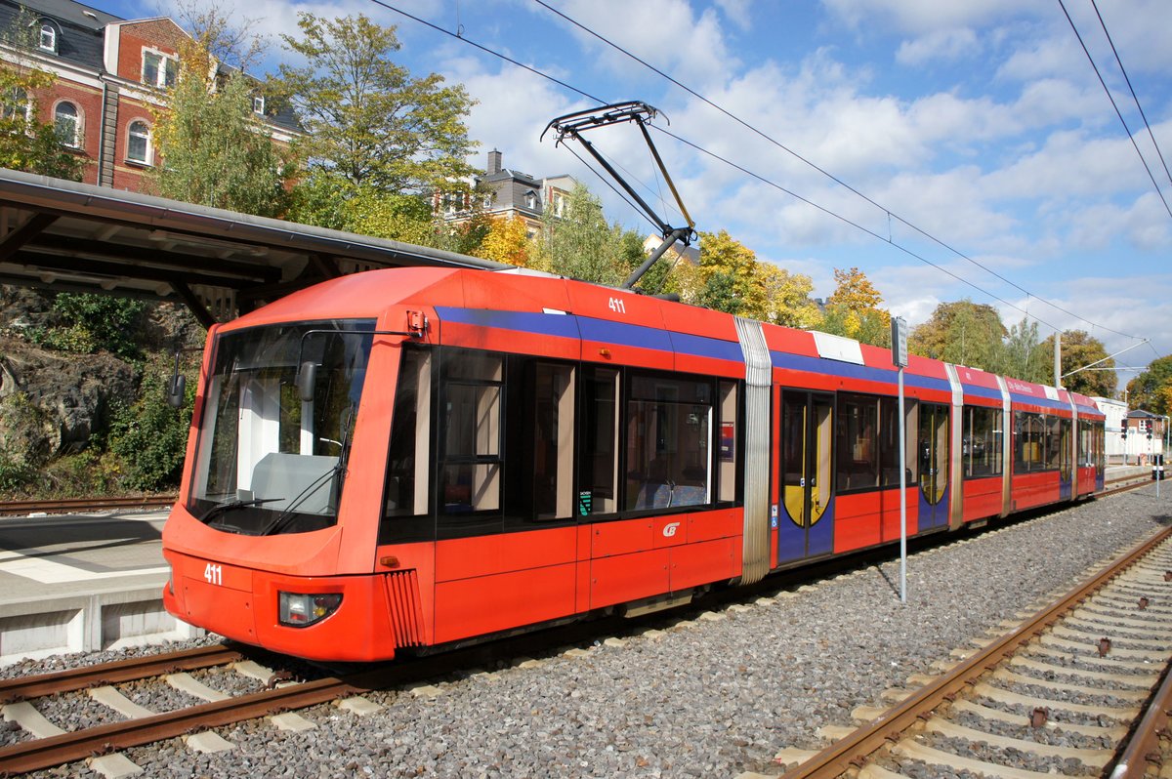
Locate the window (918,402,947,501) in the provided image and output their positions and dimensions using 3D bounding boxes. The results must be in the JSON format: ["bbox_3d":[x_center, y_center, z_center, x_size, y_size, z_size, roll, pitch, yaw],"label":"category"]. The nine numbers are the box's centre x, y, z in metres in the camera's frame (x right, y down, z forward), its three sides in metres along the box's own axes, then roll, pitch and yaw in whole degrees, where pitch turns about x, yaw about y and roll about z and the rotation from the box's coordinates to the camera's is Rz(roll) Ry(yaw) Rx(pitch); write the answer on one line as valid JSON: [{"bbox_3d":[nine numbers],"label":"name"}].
[{"bbox_3d":[6.118,1.106,15.483,0.080,1.720,1.670,-1,-4,40],"label":"window"}]

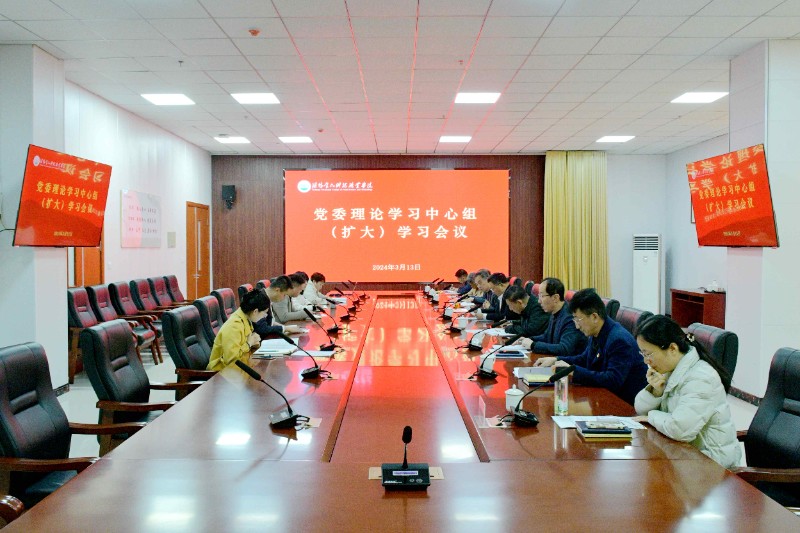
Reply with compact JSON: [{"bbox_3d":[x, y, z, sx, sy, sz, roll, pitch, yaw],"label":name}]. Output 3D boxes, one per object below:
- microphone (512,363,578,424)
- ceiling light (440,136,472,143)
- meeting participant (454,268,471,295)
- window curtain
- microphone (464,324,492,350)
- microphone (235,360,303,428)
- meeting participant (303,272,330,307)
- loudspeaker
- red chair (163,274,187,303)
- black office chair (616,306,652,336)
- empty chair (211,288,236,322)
[{"bbox_3d":[0.660,0.577,2.720,0.290,0.250,0.160,0,1,0],"label":"microphone"},{"bbox_3d":[1.043,-2.394,11.326,0.590,0.050,0.580,0,2,0],"label":"ceiling light"},{"bbox_3d":[1.141,0.610,8.932,0.750,1.200,0.520,0,2,0],"label":"meeting participant"},{"bbox_3d":[3.986,-0.781,13.559,1.500,3.600,0.200,0,2,0],"label":"window curtain"},{"bbox_3d":[0.623,0.489,4.342,0.280,0.220,0.140,0,2,0],"label":"microphone"},{"bbox_3d":[-0.586,0.555,2.650,0.265,0.310,0.140,-1,2,-18],"label":"microphone"},{"bbox_3d":[-1.302,0.684,9.126,0.680,1.210,0.480,0,2,0],"label":"meeting participant"},{"bbox_3d":[-3.591,-1.467,12.553,0.280,0.460,0.280,-1,2,-12],"label":"loudspeaker"},{"bbox_3d":[-3.729,0.662,10.422,0.680,1.000,0.620,0,2,0],"label":"red chair"},{"bbox_3d":[1.508,0.870,4.614,0.720,1.080,0.620,0,2,0],"label":"black office chair"},{"bbox_3d":[-1.668,0.826,6.849,0.680,1.080,0.600,0,2,0],"label":"empty chair"}]

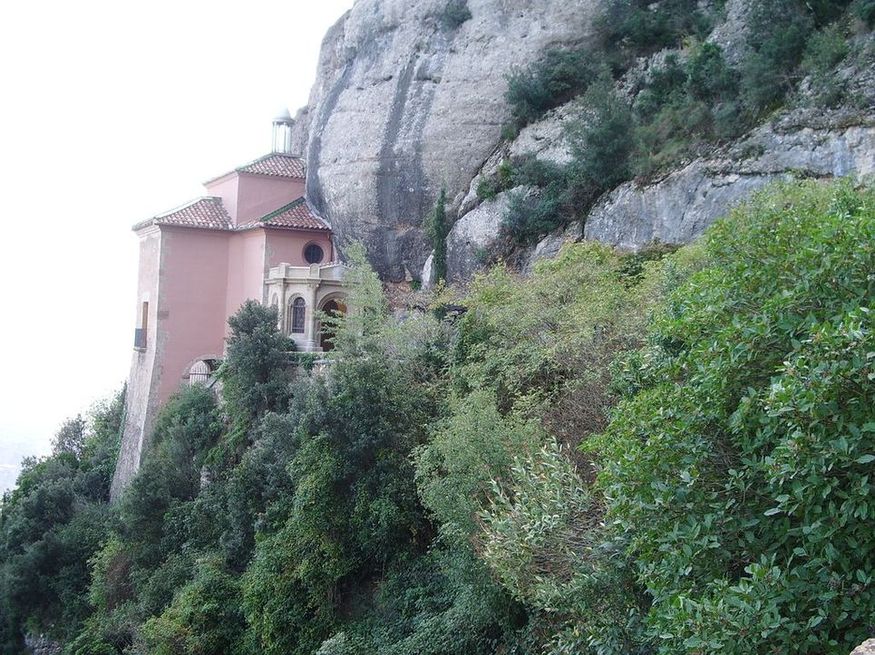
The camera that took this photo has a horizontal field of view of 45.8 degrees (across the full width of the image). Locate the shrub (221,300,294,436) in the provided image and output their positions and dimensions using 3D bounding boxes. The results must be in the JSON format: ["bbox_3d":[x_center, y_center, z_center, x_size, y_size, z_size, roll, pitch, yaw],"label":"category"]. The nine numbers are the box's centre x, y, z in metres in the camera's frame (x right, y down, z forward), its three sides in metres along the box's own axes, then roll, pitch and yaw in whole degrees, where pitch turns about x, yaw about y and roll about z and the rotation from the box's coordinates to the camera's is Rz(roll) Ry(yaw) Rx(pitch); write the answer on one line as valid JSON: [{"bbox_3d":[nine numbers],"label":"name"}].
[{"bbox_3d":[-7.821,1.781,45.000,3.200,5.900,3.100,2,-1,-27],"label":"shrub"}]

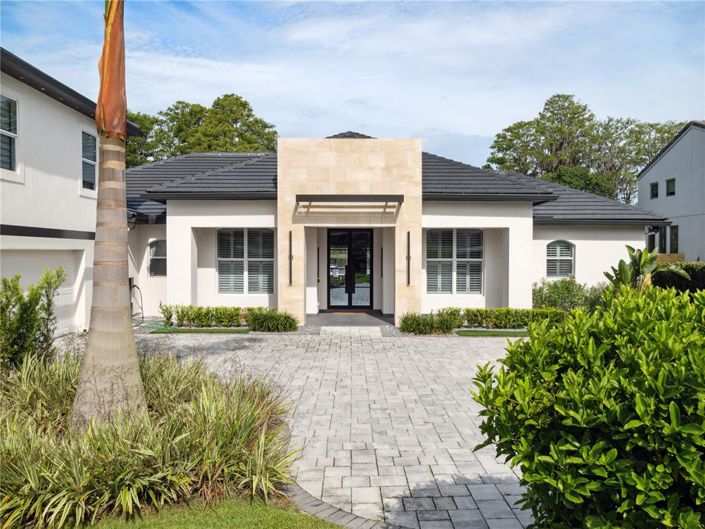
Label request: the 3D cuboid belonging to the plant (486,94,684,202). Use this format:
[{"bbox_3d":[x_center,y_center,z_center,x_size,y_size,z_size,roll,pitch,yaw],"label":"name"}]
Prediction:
[{"bbox_3d":[20.500,-6.957,49.870,17.000,15.900,14.000,0,1,0],"label":"plant"}]

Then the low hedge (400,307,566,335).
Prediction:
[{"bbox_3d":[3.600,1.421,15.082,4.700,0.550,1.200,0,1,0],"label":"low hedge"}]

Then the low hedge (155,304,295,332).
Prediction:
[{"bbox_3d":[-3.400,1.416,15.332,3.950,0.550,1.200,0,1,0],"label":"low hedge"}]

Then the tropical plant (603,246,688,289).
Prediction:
[{"bbox_3d":[8.750,0.557,17.015,2.400,2.200,2.100,0,1,0],"label":"tropical plant"}]

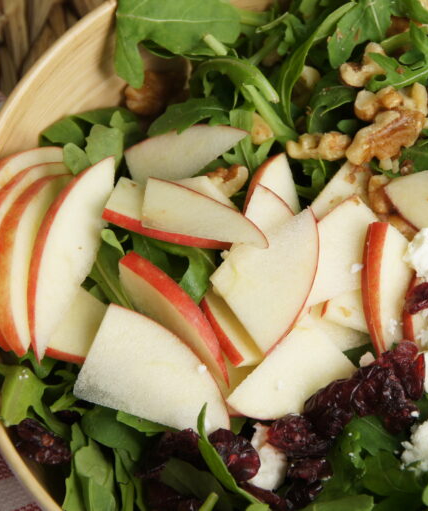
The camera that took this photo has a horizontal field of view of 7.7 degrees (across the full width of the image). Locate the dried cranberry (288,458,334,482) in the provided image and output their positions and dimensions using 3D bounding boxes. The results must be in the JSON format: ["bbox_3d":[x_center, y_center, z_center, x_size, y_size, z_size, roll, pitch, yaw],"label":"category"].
[{"bbox_3d":[0.031,0.070,1.046,0.016,0.008,0.008,-4,62,-2],"label":"dried cranberry"}]

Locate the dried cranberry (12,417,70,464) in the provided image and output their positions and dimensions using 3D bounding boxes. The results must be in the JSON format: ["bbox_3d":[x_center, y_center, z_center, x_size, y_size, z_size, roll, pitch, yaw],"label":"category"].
[{"bbox_3d":[-0.057,0.061,1.057,0.020,0.009,0.012,27,65,14],"label":"dried cranberry"}]

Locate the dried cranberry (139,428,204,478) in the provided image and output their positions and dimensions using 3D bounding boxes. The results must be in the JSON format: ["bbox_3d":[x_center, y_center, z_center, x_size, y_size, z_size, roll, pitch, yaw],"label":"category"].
[{"bbox_3d":[-0.013,0.061,0.980,0.019,0.010,0.014,-15,62,-11],"label":"dried cranberry"}]

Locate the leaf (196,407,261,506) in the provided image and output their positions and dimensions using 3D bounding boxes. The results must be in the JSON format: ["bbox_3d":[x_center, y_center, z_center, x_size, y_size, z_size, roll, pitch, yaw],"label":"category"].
[{"bbox_3d":[0.004,0.061,0.973,0.010,0.009,0.036,-21,63,-14],"label":"leaf"}]

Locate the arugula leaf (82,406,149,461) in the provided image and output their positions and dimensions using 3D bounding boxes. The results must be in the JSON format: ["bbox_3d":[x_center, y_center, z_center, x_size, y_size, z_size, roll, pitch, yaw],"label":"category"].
[{"bbox_3d":[-0.033,0.058,1.058,0.024,0.011,0.018,27,65,14],"label":"arugula leaf"}]

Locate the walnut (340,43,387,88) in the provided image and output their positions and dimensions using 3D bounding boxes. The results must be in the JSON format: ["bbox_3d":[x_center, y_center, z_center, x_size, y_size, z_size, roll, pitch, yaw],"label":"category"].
[{"bbox_3d":[0.049,-0.062,1.048,0.017,0.011,0.012,-38,69,-21],"label":"walnut"}]

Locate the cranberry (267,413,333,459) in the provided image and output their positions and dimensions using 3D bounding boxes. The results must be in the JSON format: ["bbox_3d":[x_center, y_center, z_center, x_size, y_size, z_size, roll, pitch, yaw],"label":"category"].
[{"bbox_3d":[0.026,0.055,0.979,0.019,0.010,0.013,12,60,4],"label":"cranberry"}]

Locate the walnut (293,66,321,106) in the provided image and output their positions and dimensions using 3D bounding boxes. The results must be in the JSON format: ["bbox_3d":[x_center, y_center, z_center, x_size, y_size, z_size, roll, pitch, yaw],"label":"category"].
[{"bbox_3d":[0.032,-0.059,1.121,0.015,0.011,0.016,0,62,0],"label":"walnut"}]

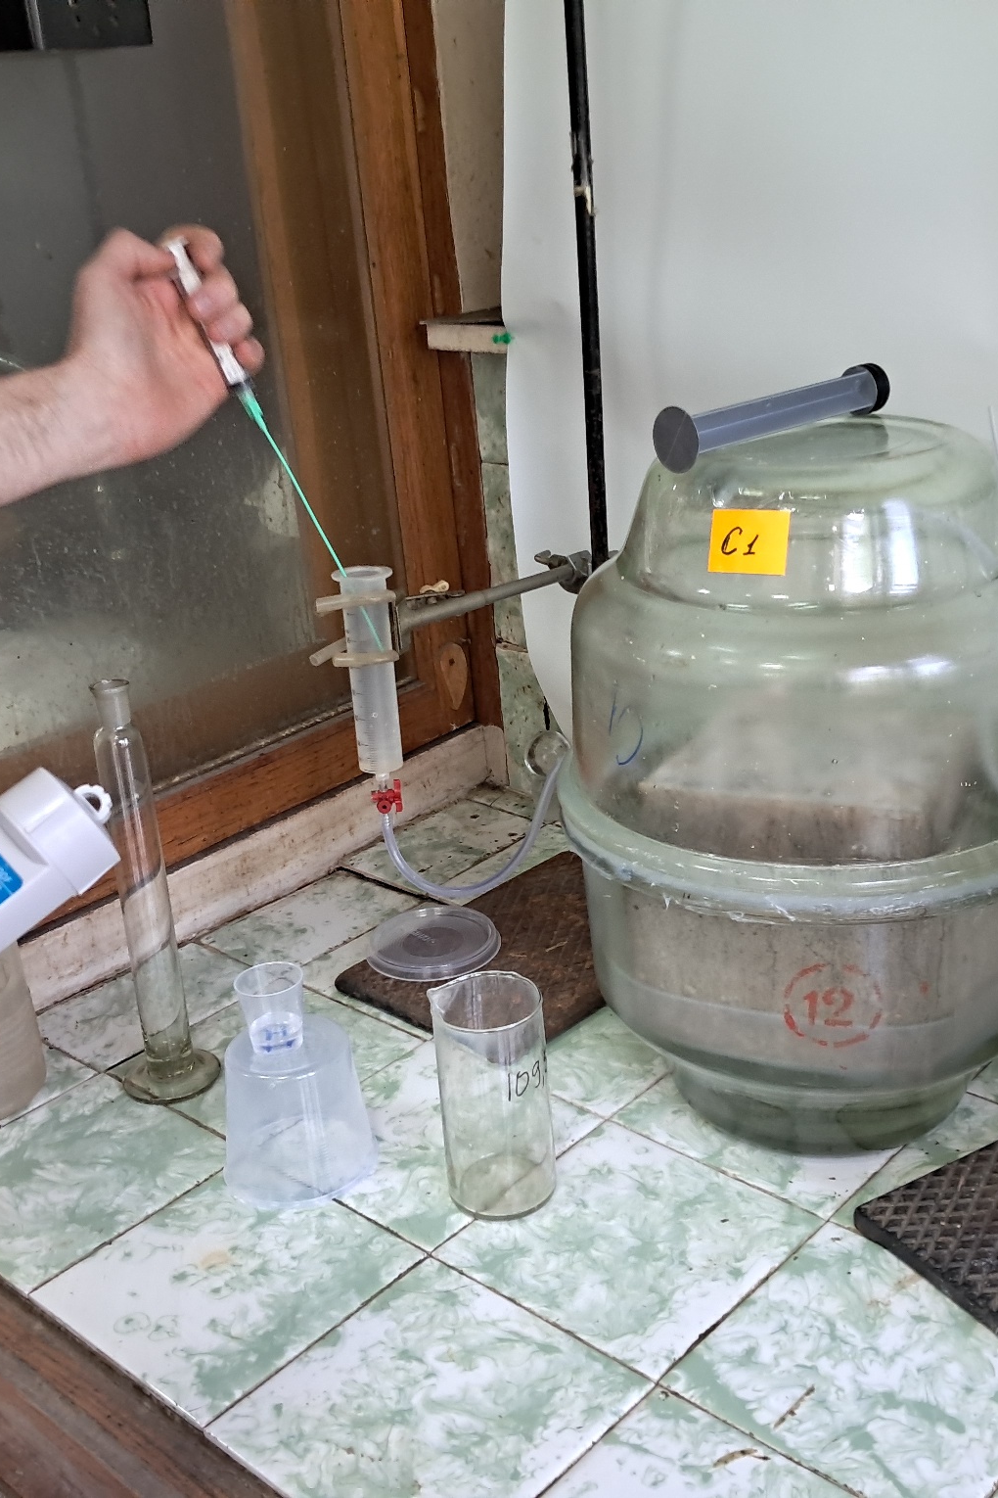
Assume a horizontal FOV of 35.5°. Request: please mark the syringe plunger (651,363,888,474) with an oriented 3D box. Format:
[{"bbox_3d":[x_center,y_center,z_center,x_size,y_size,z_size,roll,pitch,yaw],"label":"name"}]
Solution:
[{"bbox_3d":[0.146,-0.175,0.811,0.153,0.034,0.034,-21,27,-34],"label":"syringe plunger"}]

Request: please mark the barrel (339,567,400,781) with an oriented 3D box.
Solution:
[{"bbox_3d":[-0.082,-0.046,1.012,0.040,0.140,0.040,-6,21,-4],"label":"barrel"}]

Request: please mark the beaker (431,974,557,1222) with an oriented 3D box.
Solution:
[{"bbox_3d":[-0.003,0.189,0.857,0.065,0.118,0.060,-4,21,2],"label":"beaker"}]

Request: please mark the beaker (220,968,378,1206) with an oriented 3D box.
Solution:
[{"bbox_3d":[-0.120,0.187,0.893,0.092,0.115,0.092,-8,21,-9],"label":"beaker"}]

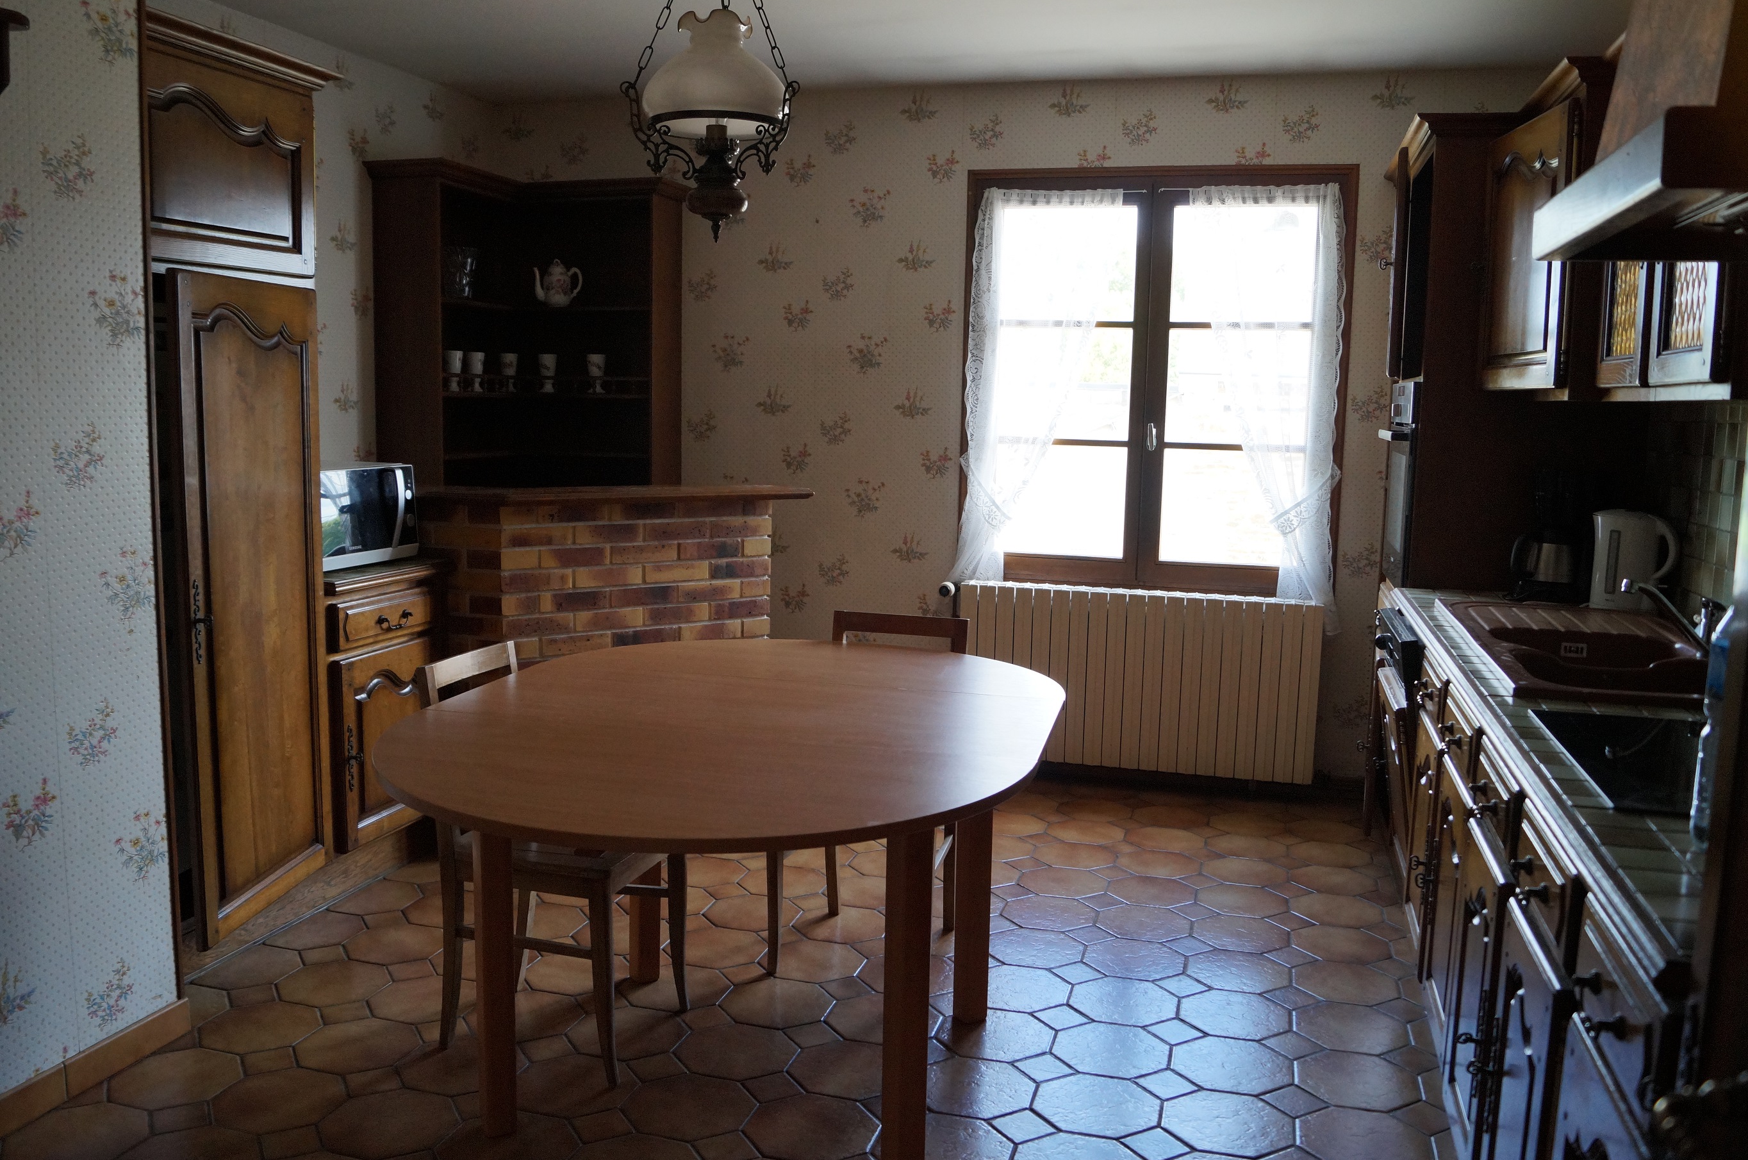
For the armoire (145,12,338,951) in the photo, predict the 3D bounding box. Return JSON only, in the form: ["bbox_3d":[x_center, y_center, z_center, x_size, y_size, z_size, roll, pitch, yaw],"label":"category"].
[{"bbox_3d":[-1.739,-0.175,3.100,0.640,2.120,0.640,4,8,16],"label":"armoire"}]

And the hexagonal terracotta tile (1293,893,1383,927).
[{"bbox_3d":[1.286,0.922,3.648,0.238,0.012,0.238,3,8,14],"label":"hexagonal terracotta tile"}]

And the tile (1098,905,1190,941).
[{"bbox_3d":[0.726,0.925,3.523,0.238,0.012,0.238,3,8,14],"label":"tile"}]

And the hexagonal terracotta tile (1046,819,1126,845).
[{"bbox_3d":[0.684,0.820,4.228,0.243,0.012,0.241,3,7,16],"label":"hexagonal terracotta tile"}]

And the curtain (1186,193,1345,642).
[{"bbox_3d":[1.335,-0.578,4.457,0.485,1.541,0.090,3,7,16],"label":"curtain"}]

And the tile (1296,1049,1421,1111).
[{"bbox_3d":[0.971,1.007,2.628,0.243,0.012,0.241,3,7,16],"label":"tile"}]

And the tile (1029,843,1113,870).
[{"bbox_3d":[0.601,0.845,3.989,0.242,0.010,0.242,3,7,16],"label":"tile"}]

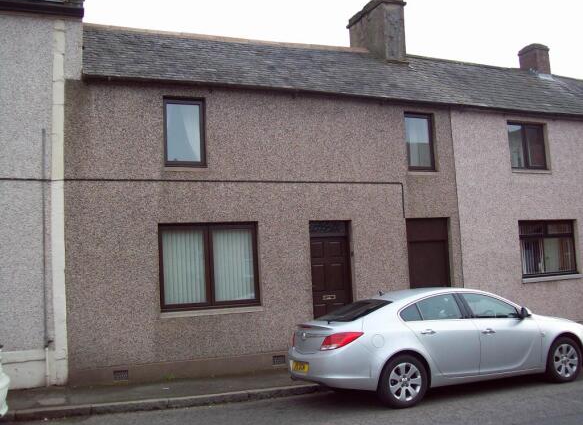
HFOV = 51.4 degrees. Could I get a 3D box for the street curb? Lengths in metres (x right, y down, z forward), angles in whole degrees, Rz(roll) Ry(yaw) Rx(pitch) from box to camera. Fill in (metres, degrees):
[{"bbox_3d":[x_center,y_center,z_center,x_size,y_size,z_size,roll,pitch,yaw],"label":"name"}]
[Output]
[{"bbox_3d":[-1.509,2.533,8.136,4.183,0.140,0.170,2,-7,-24],"label":"street curb"}]

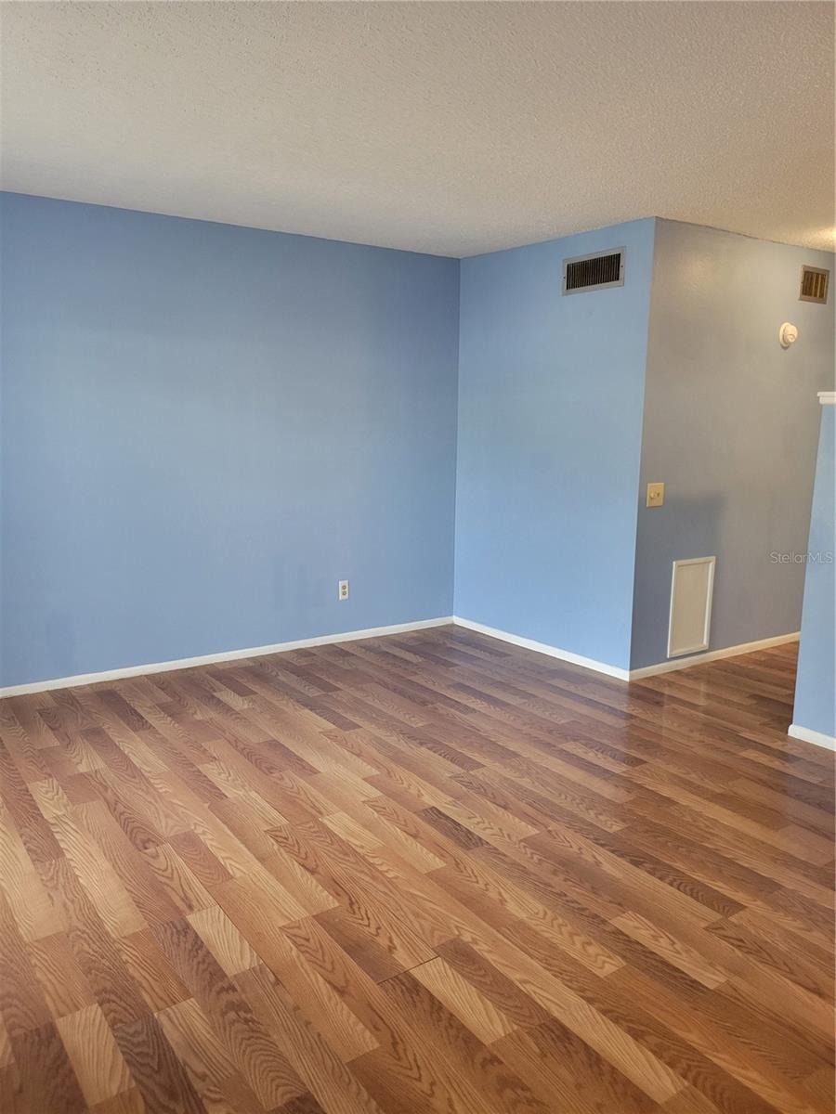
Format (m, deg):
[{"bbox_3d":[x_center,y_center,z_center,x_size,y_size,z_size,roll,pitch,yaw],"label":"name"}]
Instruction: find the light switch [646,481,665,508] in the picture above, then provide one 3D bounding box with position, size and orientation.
[{"bbox_3d":[1.284,-0.332,4.494,0.122,0.120,0.018,-6,12,-34],"label":"light switch"}]

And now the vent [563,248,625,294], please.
[{"bbox_3d":[0.947,-1.548,4.551,0.022,0.197,0.445,-6,12,-36],"label":"vent"}]

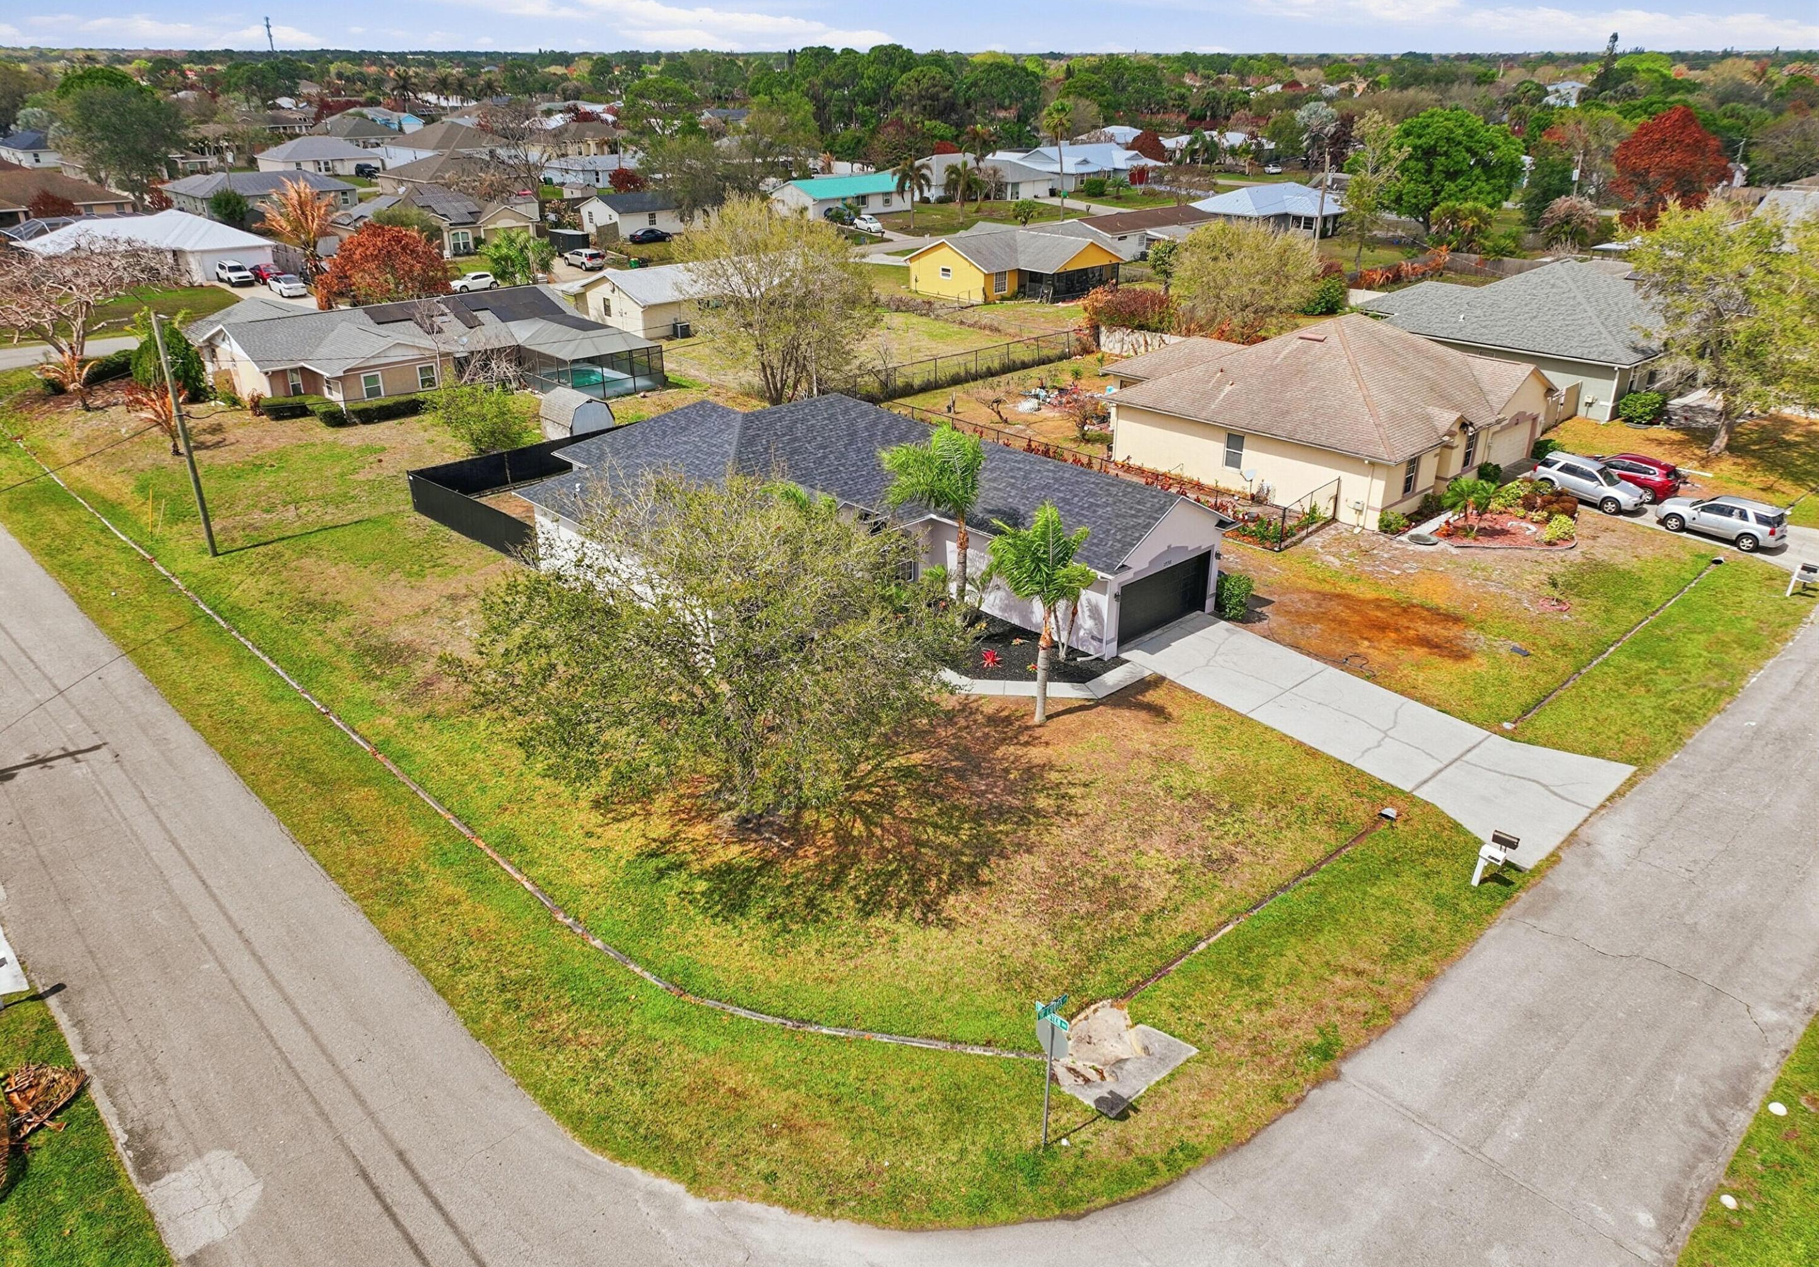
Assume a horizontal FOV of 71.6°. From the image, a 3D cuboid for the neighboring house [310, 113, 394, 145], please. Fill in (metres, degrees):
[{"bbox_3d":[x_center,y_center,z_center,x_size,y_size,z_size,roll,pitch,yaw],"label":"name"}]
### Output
[{"bbox_3d":[-110.408,-99.493,251.005,13.000,5.600,18.500,-21,32,-38],"label":"neighboring house"}]

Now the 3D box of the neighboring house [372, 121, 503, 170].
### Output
[{"bbox_3d":[-76.140,-82.482,213.168,17.500,6.000,16.500,-21,32,-38],"label":"neighboring house"}]

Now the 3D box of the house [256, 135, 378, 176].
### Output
[{"bbox_3d":[-91.419,-73.805,195.425,15.038,5.626,15.038,-22,32,-39],"label":"house"}]

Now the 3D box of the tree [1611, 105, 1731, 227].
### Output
[{"bbox_3d":[84.181,-51.516,139.543,11.600,12.200,11.600,0,25,0],"label":"tree"}]

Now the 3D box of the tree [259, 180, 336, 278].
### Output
[{"bbox_3d":[-50.379,-33.318,104.625,6.200,8.400,6.200,-11,27,-22],"label":"tree"}]

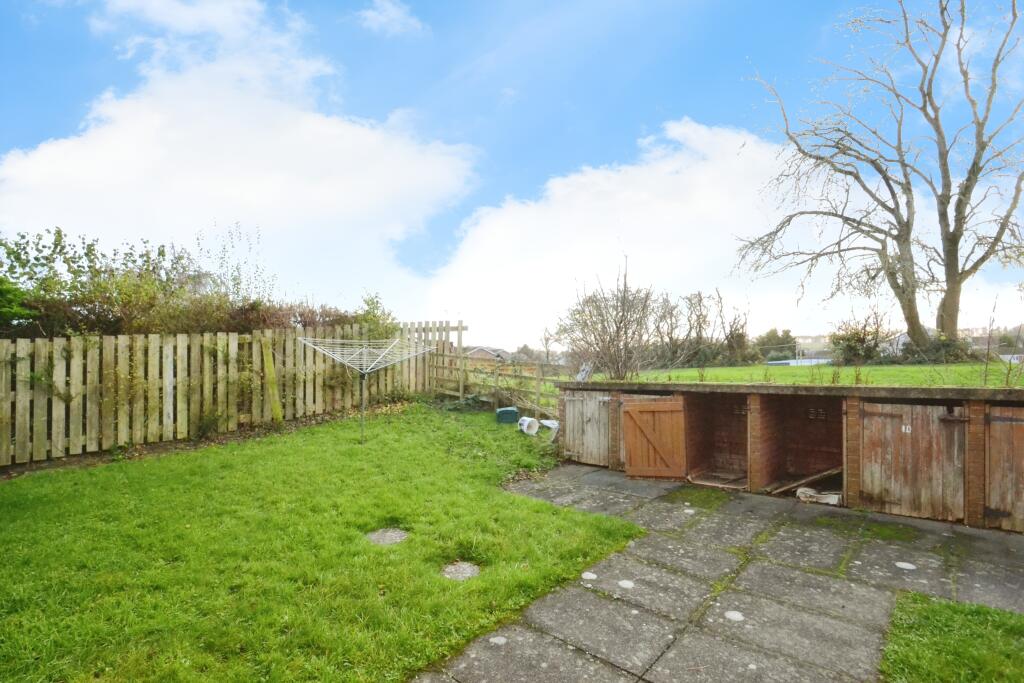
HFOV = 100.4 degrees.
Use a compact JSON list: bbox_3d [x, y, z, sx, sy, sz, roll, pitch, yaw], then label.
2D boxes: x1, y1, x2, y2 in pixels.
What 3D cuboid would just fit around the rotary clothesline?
[{"bbox_3d":[-2.620,0.920,7.550,1.900,1.820,1.900,1,1,-34],"label":"rotary clothesline"}]

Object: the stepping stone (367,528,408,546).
[{"bbox_3d":[-1.135,1.800,3.880,0.390,0.050,0.380,0,0,0],"label":"stepping stone"}]

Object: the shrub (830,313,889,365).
[{"bbox_3d":[15.900,-0.140,19.500,2.200,2.400,2.100,0,0,39],"label":"shrub"}]

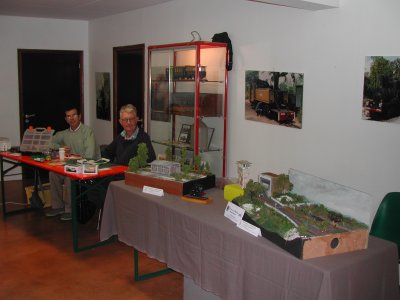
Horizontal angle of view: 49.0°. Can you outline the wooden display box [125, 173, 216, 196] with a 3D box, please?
[{"bbox_3d":[-0.255,0.253,3.764,0.649,0.105,0.427,8,12,37],"label":"wooden display box"}]

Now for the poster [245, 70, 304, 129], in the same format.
[{"bbox_3d":[0.668,-0.481,4.070,0.020,0.485,0.745,-6,12,-36],"label":"poster"}]

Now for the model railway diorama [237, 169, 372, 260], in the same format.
[{"bbox_3d":[0.573,0.350,2.649,0.435,0.305,0.759,-3,10,-23],"label":"model railway diorama"}]

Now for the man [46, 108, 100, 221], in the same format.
[{"bbox_3d":[-1.544,0.144,5.354,0.530,1.310,0.670,5,10,22],"label":"man"}]

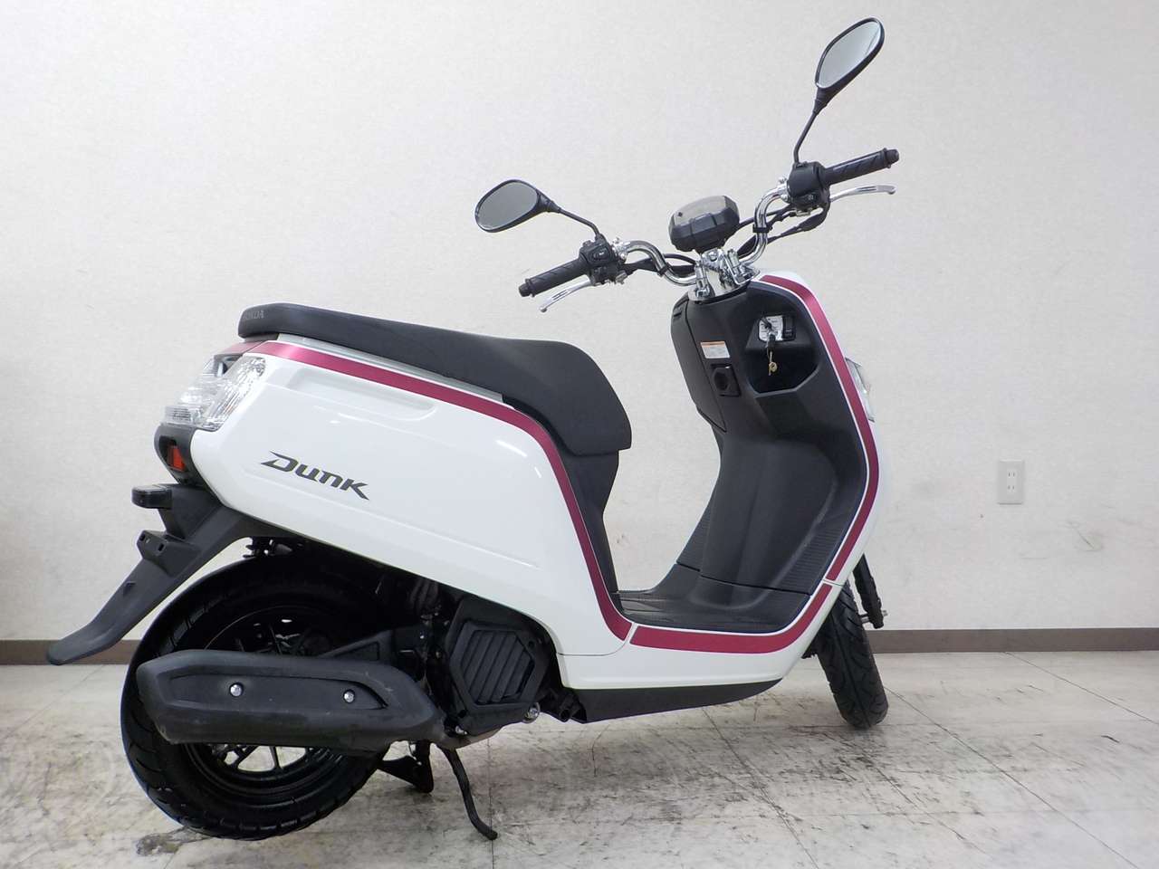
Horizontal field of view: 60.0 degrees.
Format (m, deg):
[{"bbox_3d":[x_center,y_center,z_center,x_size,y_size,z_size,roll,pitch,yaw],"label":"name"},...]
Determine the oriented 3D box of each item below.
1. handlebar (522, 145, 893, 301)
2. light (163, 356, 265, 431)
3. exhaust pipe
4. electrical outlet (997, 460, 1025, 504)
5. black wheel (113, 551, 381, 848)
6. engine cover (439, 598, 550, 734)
[{"bbox_3d":[0.237,-0.353,1.835,0.700,0.190,0.210,-17,-10,15],"label":"handlebar"},{"bbox_3d":[-0.530,-0.065,1.435,0.115,0.110,0.215,-1,2,-33],"label":"light"},{"bbox_3d":[-0.388,0.364,1.402,0.425,0.125,0.120,12,-5,-32],"label":"exhaust pipe"},{"bbox_3d":[1.140,0.126,2.653,0.072,0.118,0.010,1,2,-6],"label":"electrical outlet"},{"bbox_3d":[-0.460,0.392,1.500,0.416,0.416,0.095,-1,2,-33],"label":"black wheel"},{"bbox_3d":[-0.130,0.354,1.562,0.170,0.195,0.080,-1,2,-33],"label":"engine cover"}]

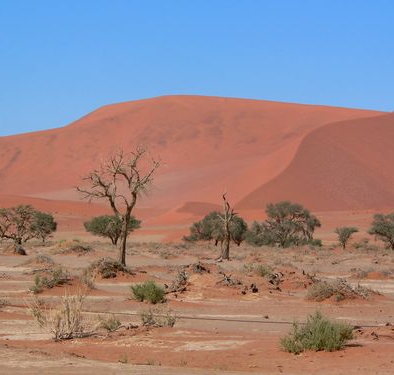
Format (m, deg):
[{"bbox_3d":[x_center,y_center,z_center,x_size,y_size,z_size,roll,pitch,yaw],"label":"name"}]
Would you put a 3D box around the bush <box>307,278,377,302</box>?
[{"bbox_3d":[4.481,3.194,79.731,2.215,0.738,1.551,0,-1,0],"label":"bush"}]

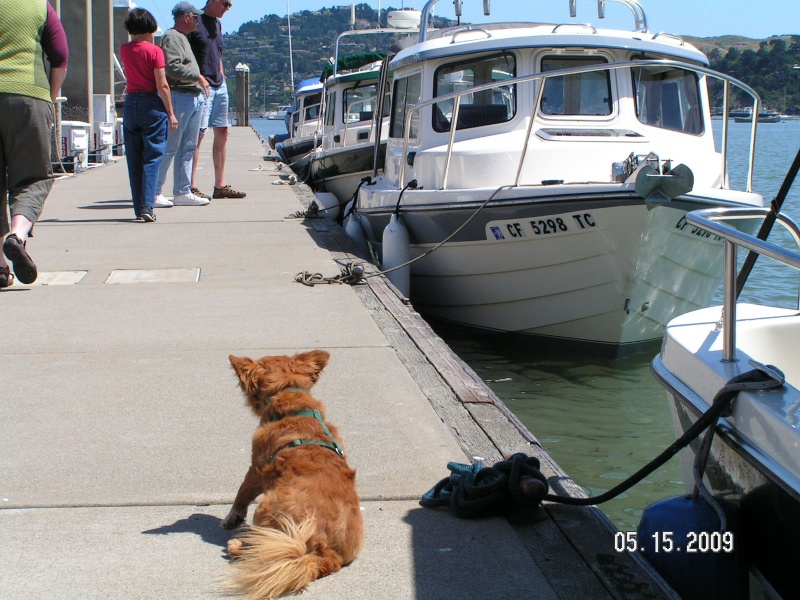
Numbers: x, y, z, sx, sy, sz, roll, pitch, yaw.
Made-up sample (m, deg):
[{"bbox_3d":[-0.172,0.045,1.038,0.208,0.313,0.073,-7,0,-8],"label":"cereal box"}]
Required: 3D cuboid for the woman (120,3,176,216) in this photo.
[{"bbox_3d":[-1.930,-1.420,13.506,0.450,1.630,0.360,3,7,27],"label":"woman"}]

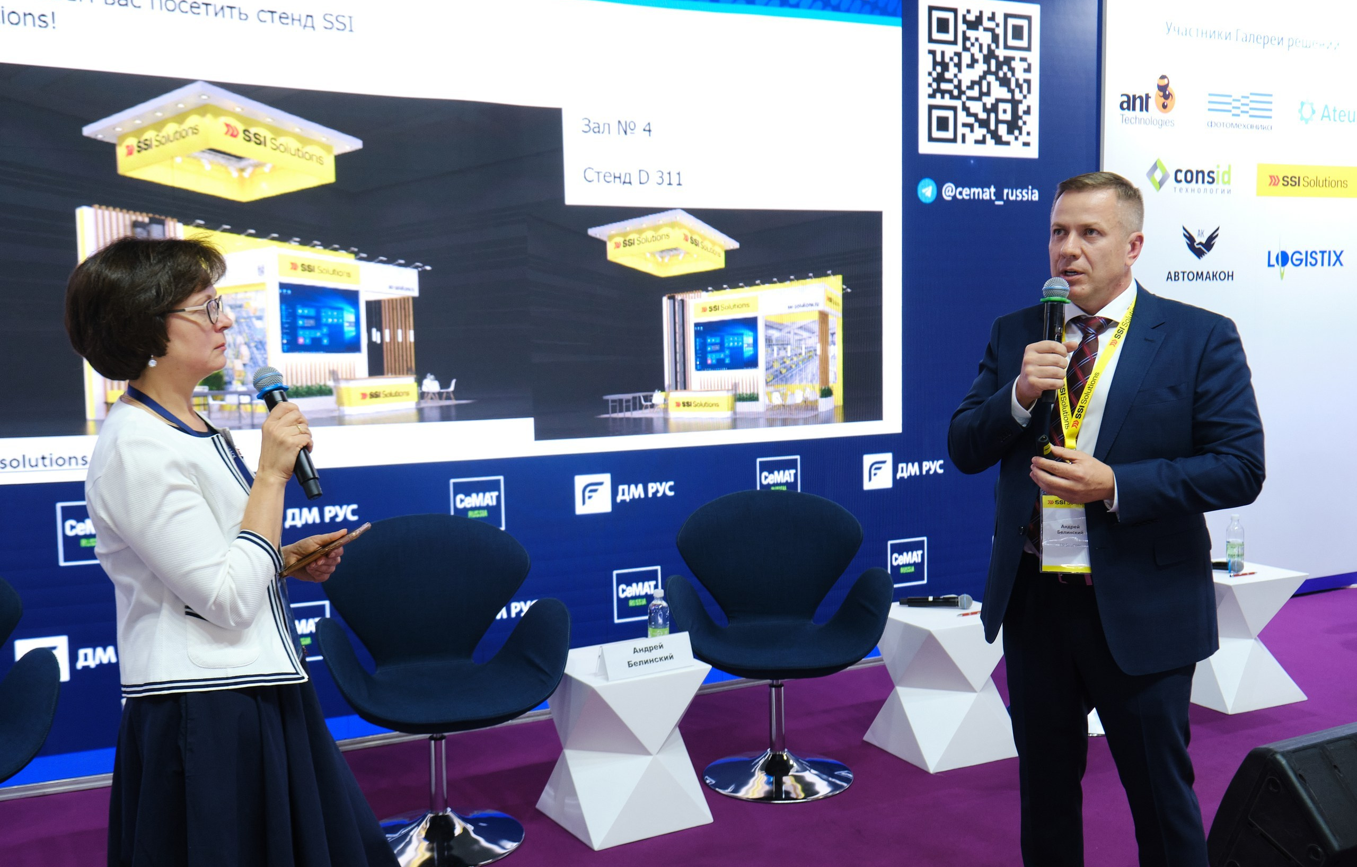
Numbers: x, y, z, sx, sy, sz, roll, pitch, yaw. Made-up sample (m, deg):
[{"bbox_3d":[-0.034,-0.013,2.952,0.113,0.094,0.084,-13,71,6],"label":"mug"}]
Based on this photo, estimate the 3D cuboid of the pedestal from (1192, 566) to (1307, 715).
[{"bbox_3d":[2.199,0.795,4.822,0.402,0.486,0.402,-3,5,-22],"label":"pedestal"}]

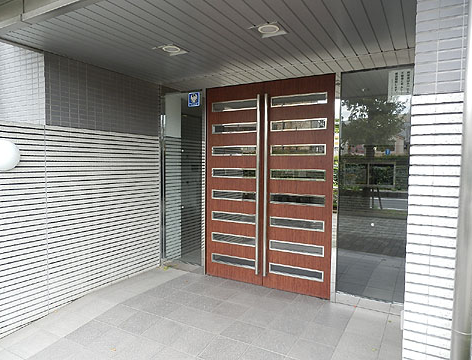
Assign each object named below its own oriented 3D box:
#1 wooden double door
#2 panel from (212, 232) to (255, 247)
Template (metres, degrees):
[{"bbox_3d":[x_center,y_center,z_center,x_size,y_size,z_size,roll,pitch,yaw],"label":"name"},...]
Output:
[{"bbox_3d":[0.319,0.065,3.858,1.579,2.368,0.100,2,4,28],"label":"wooden double door"},{"bbox_3d":[-0.026,0.730,4.090,0.627,0.120,0.035,2,4,28],"label":"panel"}]

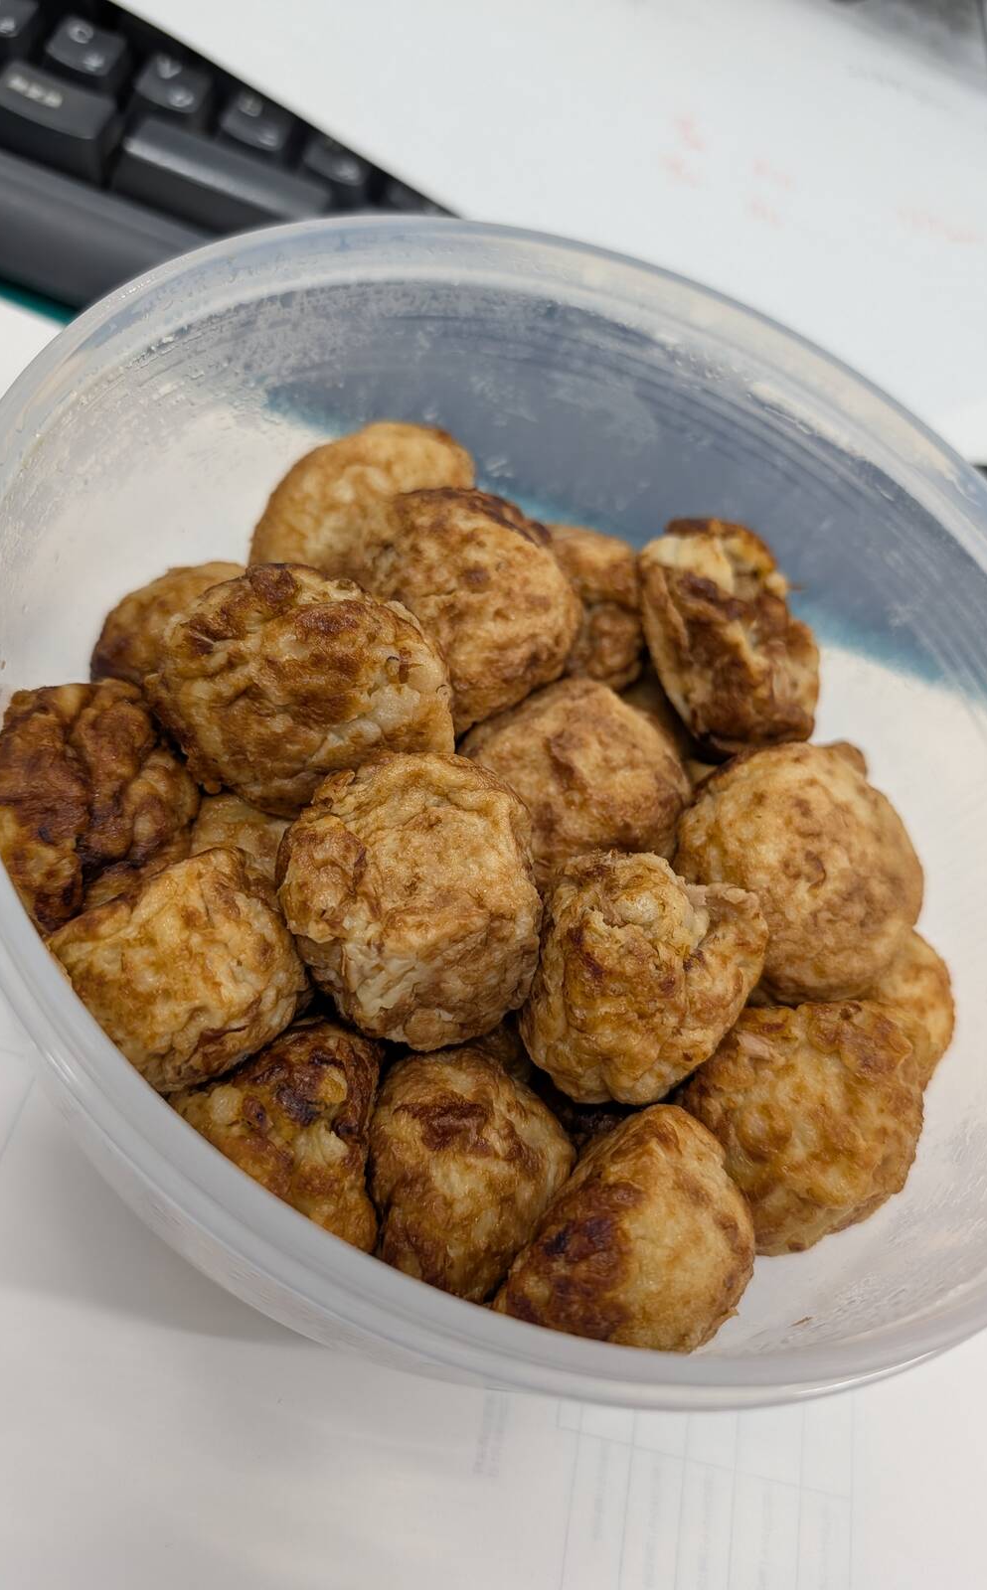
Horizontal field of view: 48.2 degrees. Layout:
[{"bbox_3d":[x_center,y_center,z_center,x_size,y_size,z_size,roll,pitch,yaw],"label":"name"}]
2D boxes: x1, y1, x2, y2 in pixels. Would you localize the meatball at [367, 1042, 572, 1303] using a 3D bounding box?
[{"bbox_3d":[-0.003,0.051,0.143,0.029,0.031,0.034,0,60,-21],"label":"meatball"}]

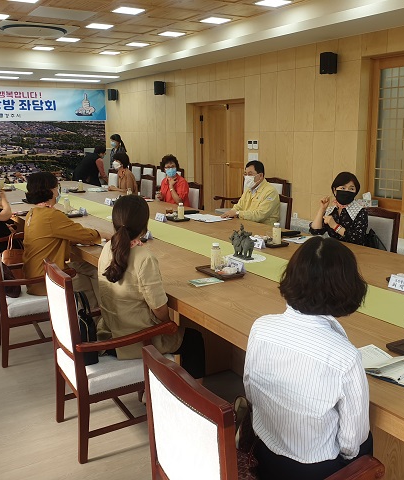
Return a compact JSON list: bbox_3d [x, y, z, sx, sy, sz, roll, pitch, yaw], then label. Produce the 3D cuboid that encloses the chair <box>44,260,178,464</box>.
[{"bbox_3d":[-0.483,0.563,2.578,0.576,0.976,0.556,-9,15,-30],"label":"chair"}]

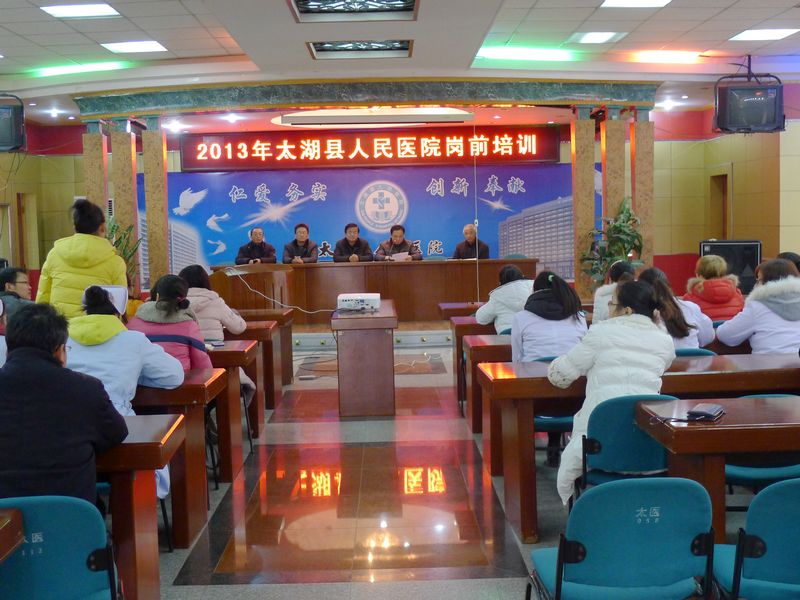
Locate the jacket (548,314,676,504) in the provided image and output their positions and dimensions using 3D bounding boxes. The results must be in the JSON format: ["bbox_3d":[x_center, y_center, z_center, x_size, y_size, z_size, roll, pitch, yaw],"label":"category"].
[{"bbox_3d":[0.931,0.451,4.413,0.550,0.780,0.600,-2,5,-6],"label":"jacket"}]

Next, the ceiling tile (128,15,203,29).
[{"bbox_3d":[-2.123,-2.541,9.074,0.600,0.025,0.600,-1,5,-1],"label":"ceiling tile"}]

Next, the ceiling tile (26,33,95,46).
[{"bbox_3d":[-3.334,-2.572,9.785,0.600,0.025,0.600,-1,5,-1],"label":"ceiling tile"}]

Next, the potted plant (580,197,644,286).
[{"bbox_3d":[2.697,-0.543,12.632,0.820,1.520,0.800,-1,5,-1],"label":"potted plant"}]

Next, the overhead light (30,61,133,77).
[{"bbox_3d":[-3.739,-2.701,11.604,1.250,0.100,0.120,1,5,24],"label":"overhead light"}]

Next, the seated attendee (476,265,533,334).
[{"bbox_3d":[0.756,0.351,6.560,0.550,1.170,0.750,-1,5,-1],"label":"seated attendee"}]

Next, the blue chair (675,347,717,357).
[{"bbox_3d":[1.436,0.622,5.370,0.450,0.790,0.520,-1,5,-1],"label":"blue chair"}]

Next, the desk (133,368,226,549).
[{"bbox_3d":[-1.655,0.767,4.688,1.600,0.757,0.480,-1,5,-1],"label":"desk"}]

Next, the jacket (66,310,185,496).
[{"bbox_3d":[-1.159,0.455,4.292,0.490,0.770,0.460,-1,5,-1],"label":"jacket"}]

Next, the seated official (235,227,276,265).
[{"bbox_3d":[-1.871,-0.327,12.969,0.544,1.264,0.750,-1,5,-1],"label":"seated official"}]

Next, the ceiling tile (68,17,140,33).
[{"bbox_3d":[-2.686,-2.484,8.973,0.600,0.020,0.600,-1,5,-1],"label":"ceiling tile"}]

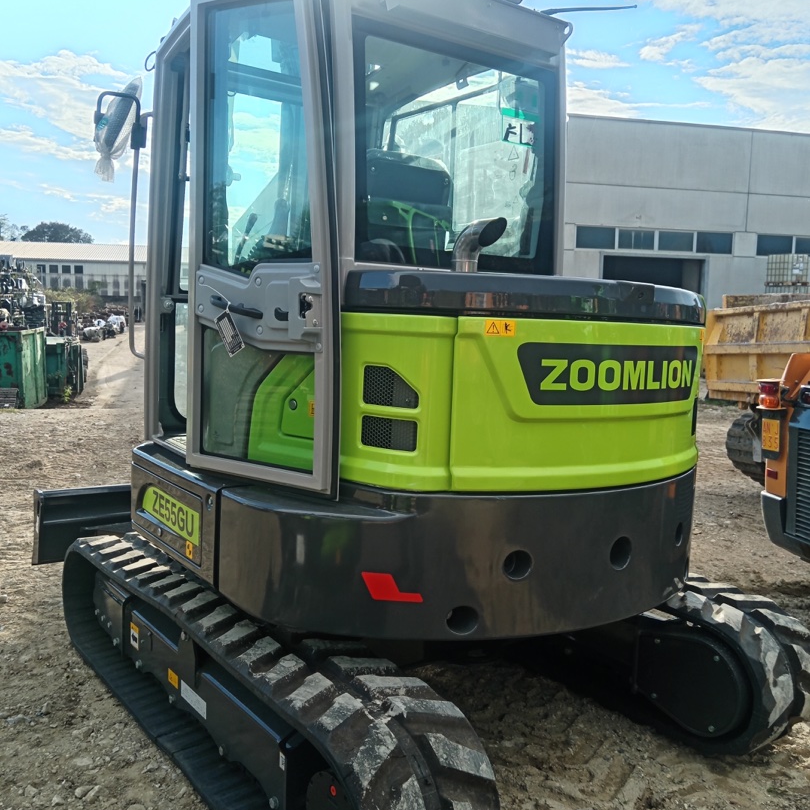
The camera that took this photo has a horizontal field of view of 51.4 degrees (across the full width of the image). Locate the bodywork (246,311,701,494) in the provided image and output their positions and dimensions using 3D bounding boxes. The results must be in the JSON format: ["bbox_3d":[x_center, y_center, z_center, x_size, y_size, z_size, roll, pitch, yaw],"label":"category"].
[{"bbox_3d":[0.421,-0.050,2.770,1.760,0.500,0.820,-3,8,-36],"label":"bodywork"}]

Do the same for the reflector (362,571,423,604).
[{"bbox_3d":[-0.034,0.495,2.284,0.166,0.081,0.010,2,7,1],"label":"reflector"}]

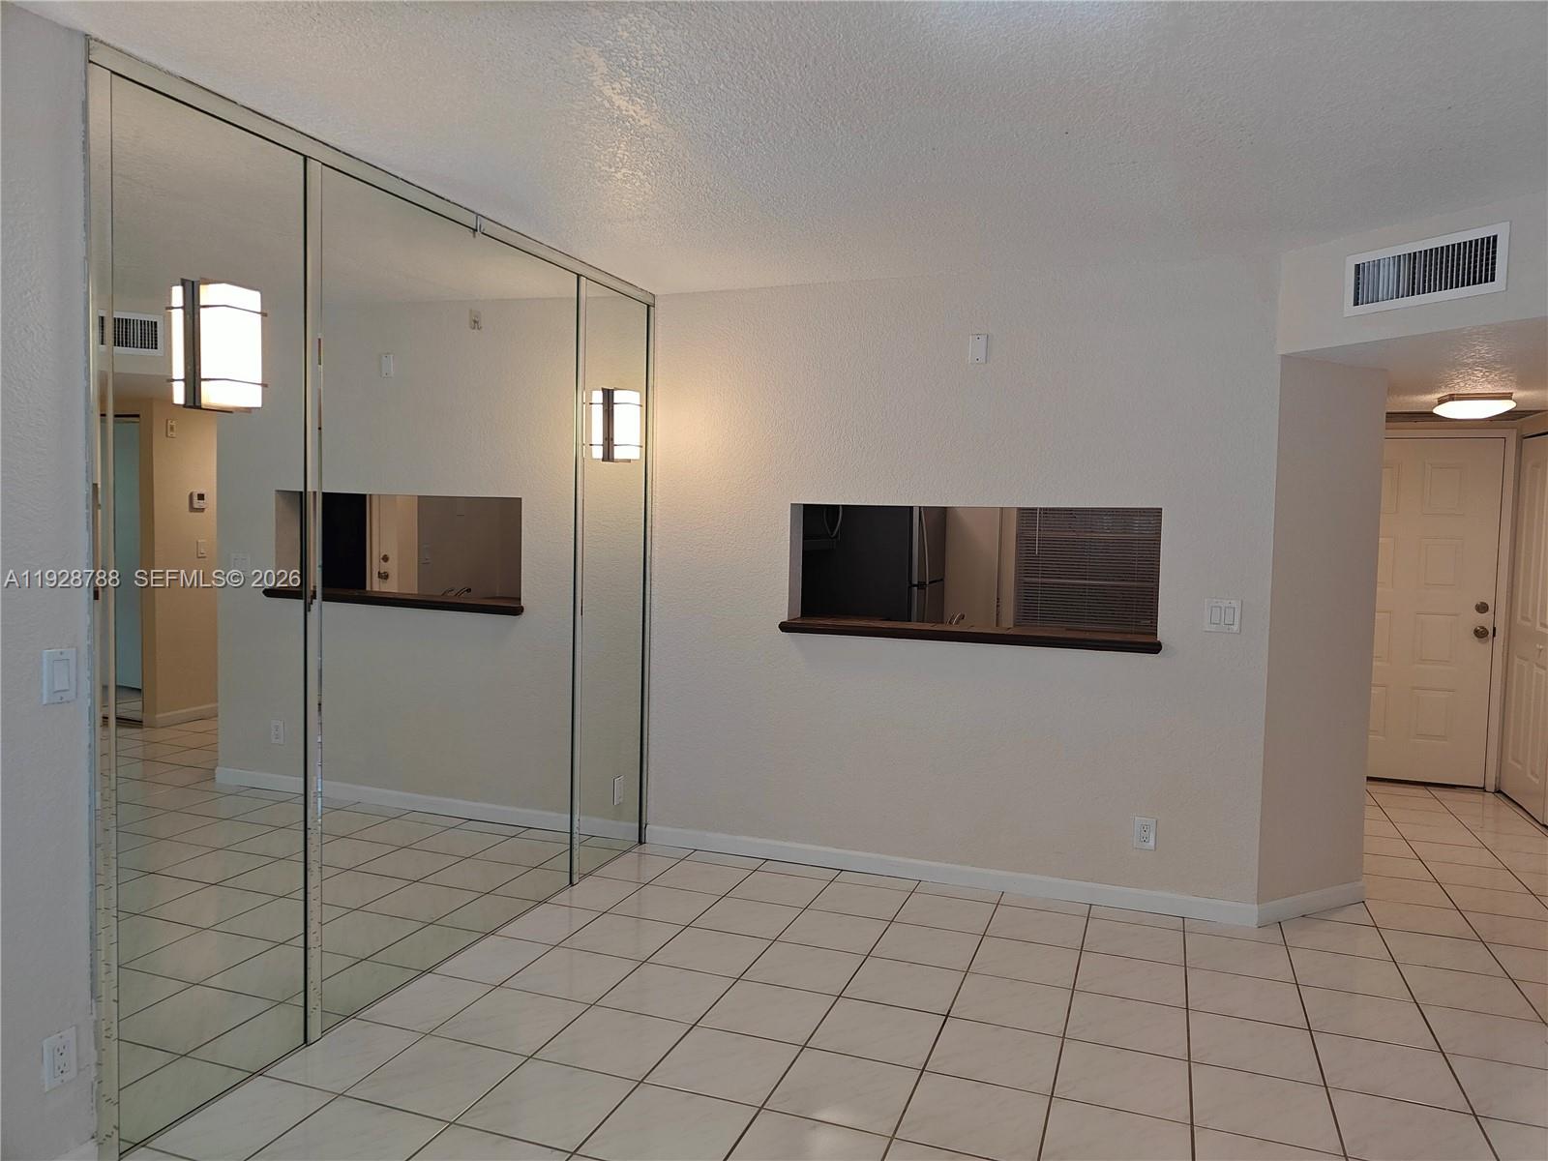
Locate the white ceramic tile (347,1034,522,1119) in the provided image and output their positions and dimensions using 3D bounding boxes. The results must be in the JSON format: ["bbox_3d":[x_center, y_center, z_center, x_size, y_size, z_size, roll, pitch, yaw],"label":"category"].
[{"bbox_3d":[-0.877,1.299,2.811,0.331,0.010,0.331,2,4,20],"label":"white ceramic tile"}]

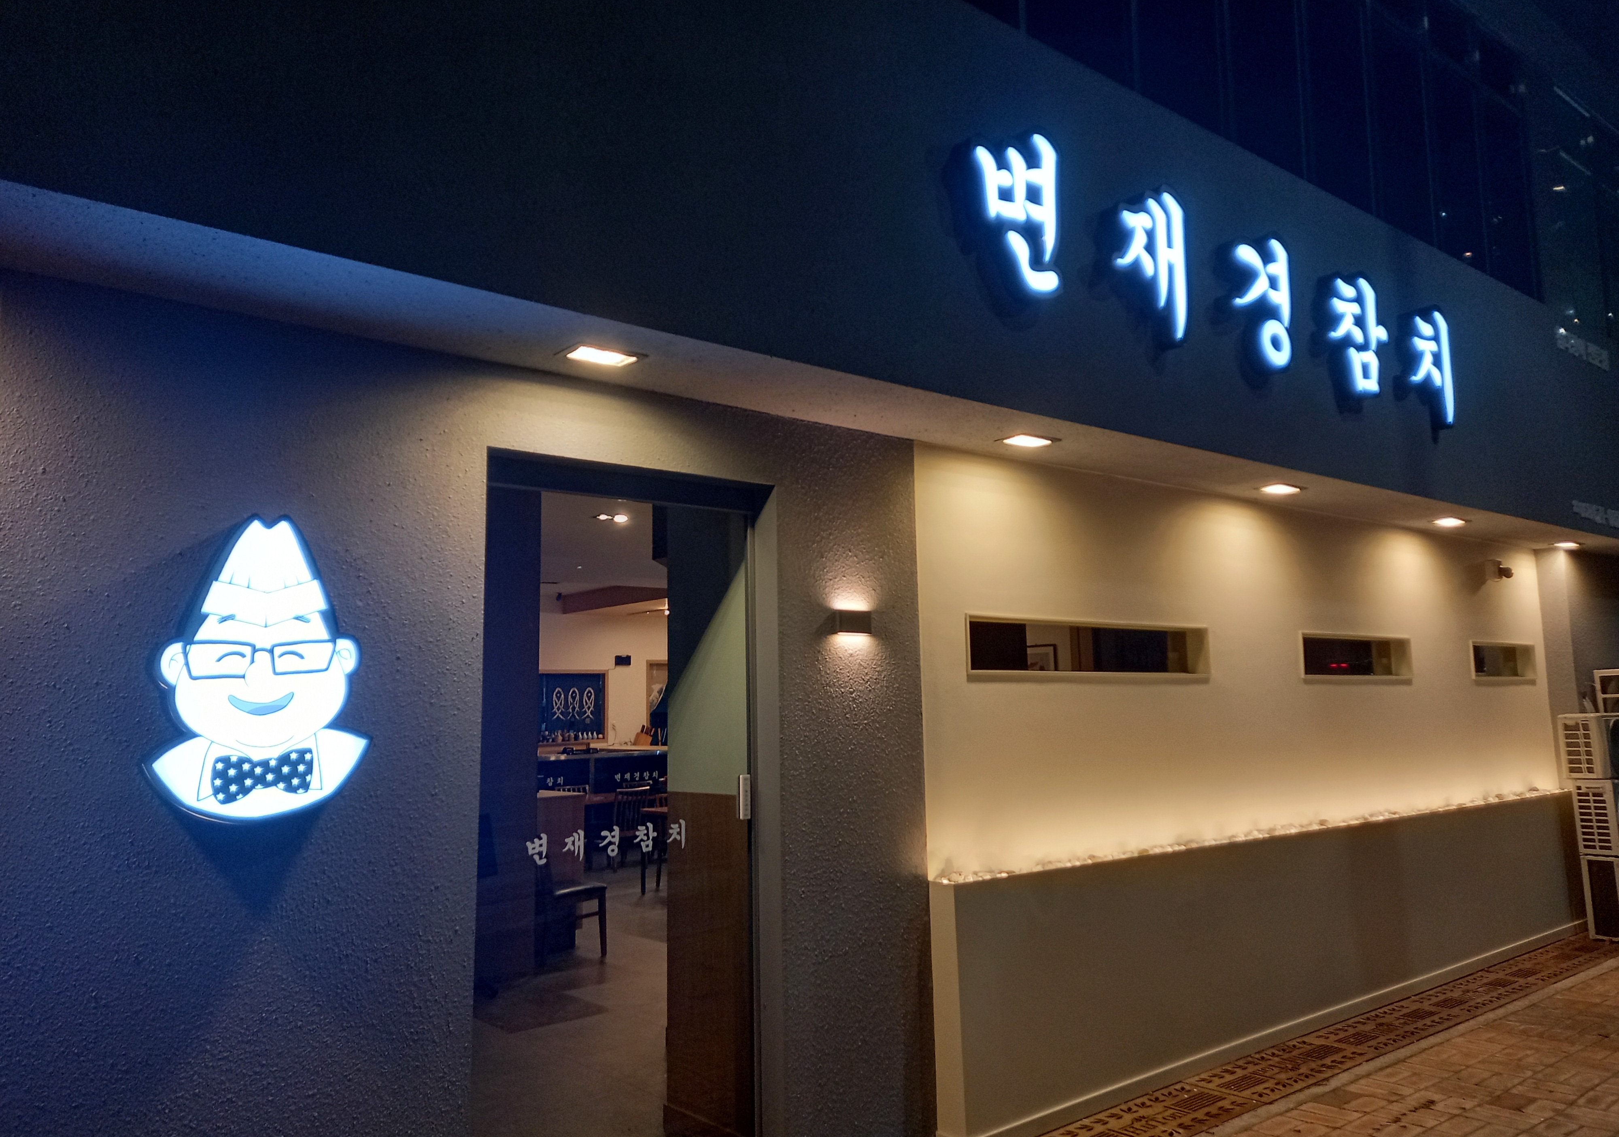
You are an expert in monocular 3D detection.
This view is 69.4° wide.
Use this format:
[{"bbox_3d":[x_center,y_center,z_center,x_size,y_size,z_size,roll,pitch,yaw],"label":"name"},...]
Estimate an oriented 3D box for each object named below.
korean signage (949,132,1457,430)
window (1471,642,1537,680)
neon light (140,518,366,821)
[{"bbox_3d":[1.904,-1.134,4.954,3.560,0.590,0.110,5,-8,-39],"label":"korean signage"},{"bbox_3d":[4.510,0.617,7.704,1.010,0.252,0.130,5,-8,-39],"label":"window"},{"bbox_3d":[-1.333,0.244,2.855,0.500,0.748,0.100,5,-8,-39],"label":"neon light"}]

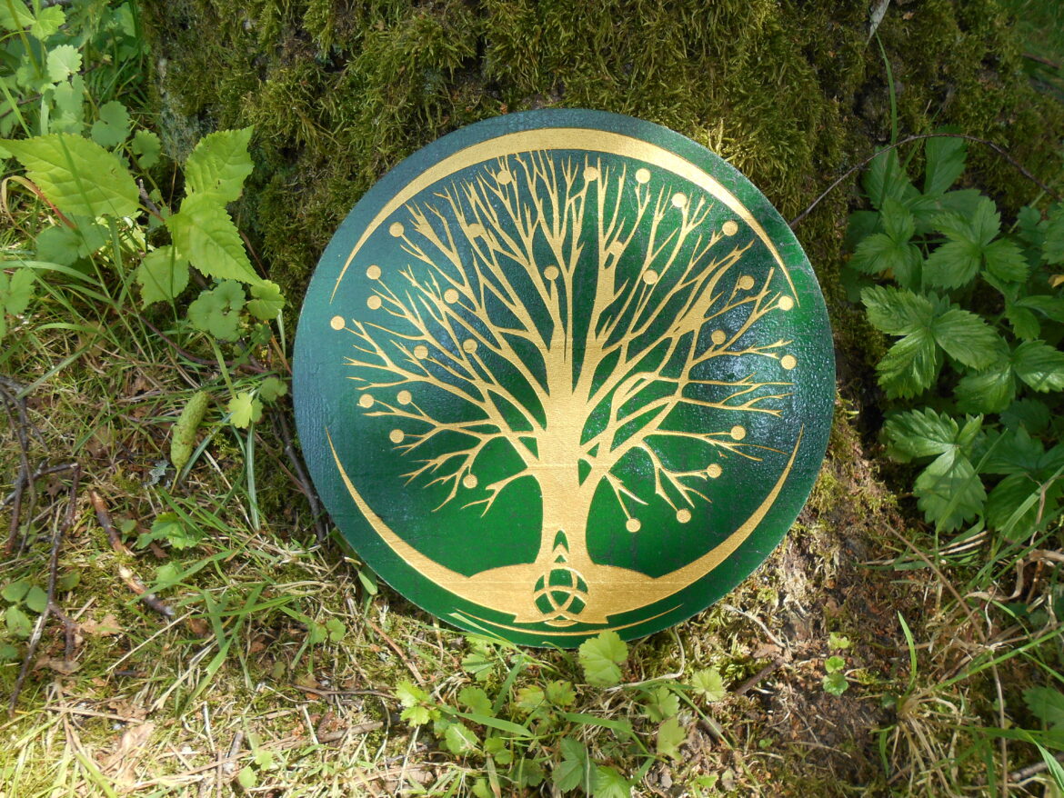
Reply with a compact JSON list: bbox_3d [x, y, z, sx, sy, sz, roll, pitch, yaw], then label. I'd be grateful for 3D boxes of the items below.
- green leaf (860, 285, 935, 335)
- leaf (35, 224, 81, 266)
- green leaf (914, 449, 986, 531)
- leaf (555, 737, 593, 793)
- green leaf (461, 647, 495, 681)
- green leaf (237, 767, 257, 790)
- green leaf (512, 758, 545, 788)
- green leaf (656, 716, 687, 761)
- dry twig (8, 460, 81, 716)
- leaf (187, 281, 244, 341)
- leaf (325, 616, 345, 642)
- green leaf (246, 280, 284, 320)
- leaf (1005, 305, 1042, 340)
[{"bbox_3d":[0.229,-0.056,0.500,0.047,0.006,0.030,38,80,26],"label":"green leaf"},{"bbox_3d":[-0.389,-0.126,0.655,0.035,0.010,0.038,-34,85,-27],"label":"leaf"},{"bbox_3d":[0.233,0.050,0.445,0.038,0.009,0.046,3,67,8],"label":"green leaf"},{"bbox_3d":[0.019,0.163,0.355,0.017,0.005,0.027,8,60,5],"label":"leaf"},{"bbox_3d":[-0.029,0.143,0.430,0.018,0.004,0.018,-9,56,-8],"label":"green leaf"},{"bbox_3d":[-0.143,0.190,0.400,0.009,0.003,0.012,-13,57,-21],"label":"green leaf"},{"bbox_3d":[-0.001,0.170,0.362,0.015,0.004,0.015,-17,61,-10],"label":"green leaf"},{"bbox_3d":[0.072,0.176,0.415,0.015,0.005,0.020,3,53,2],"label":"green leaf"},{"bbox_3d":[-0.260,0.096,0.444,0.032,0.018,0.172,-8,44,-9],"label":"dry twig"},{"bbox_3d":[-0.237,-0.067,0.600,0.043,0.013,0.050,-26,78,-22],"label":"leaf"},{"bbox_3d":[-0.113,0.131,0.455,0.012,0.004,0.015,7,57,-5],"label":"leaf"},{"bbox_3d":[-0.197,-0.073,0.590,0.028,0.008,0.034,5,69,-10],"label":"green leaf"},{"bbox_3d":[0.364,-0.056,0.590,0.021,0.008,0.029,-19,65,-3],"label":"leaf"}]

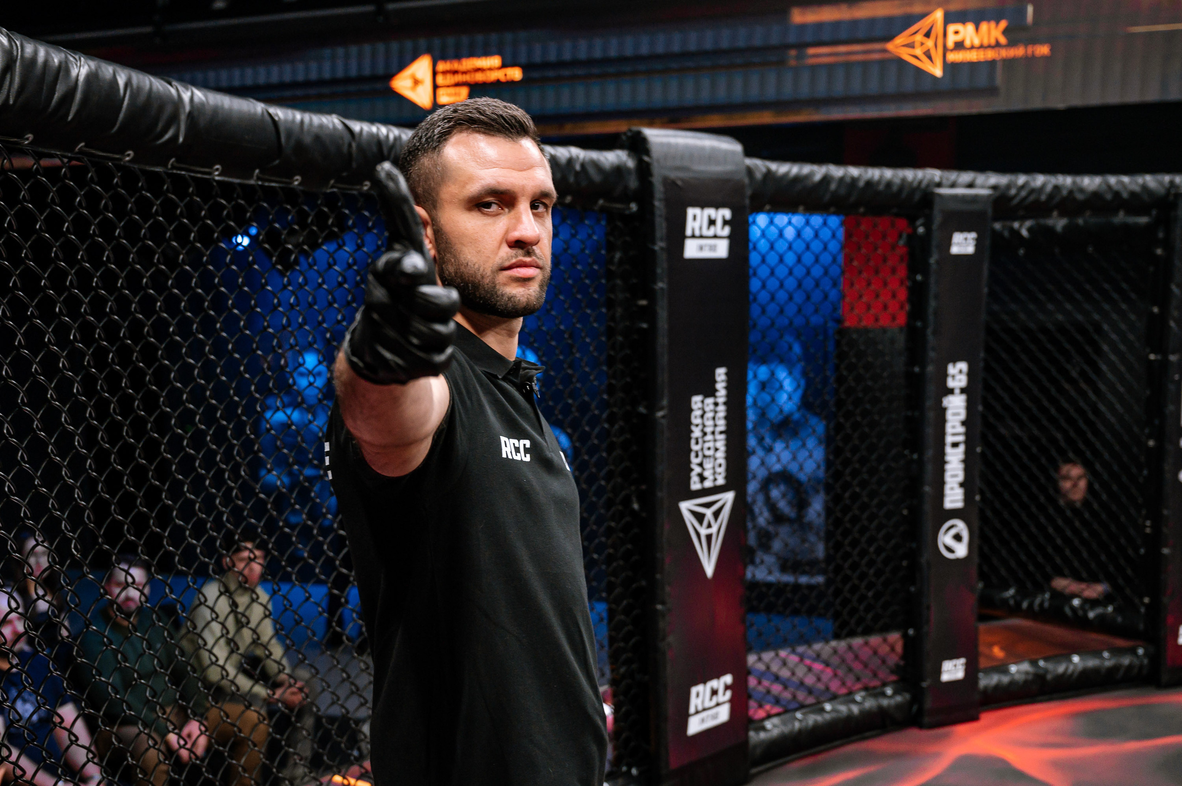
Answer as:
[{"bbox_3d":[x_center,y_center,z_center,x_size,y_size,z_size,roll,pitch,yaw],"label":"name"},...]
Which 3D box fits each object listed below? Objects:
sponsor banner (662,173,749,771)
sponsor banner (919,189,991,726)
[{"bbox_3d":[0.322,0.232,3.169,0.312,1.657,0.040,-5,8,-37],"label":"sponsor banner"},{"bbox_3d":[1.192,0.228,3.738,0.221,1.784,0.130,-3,6,-18],"label":"sponsor banner"}]

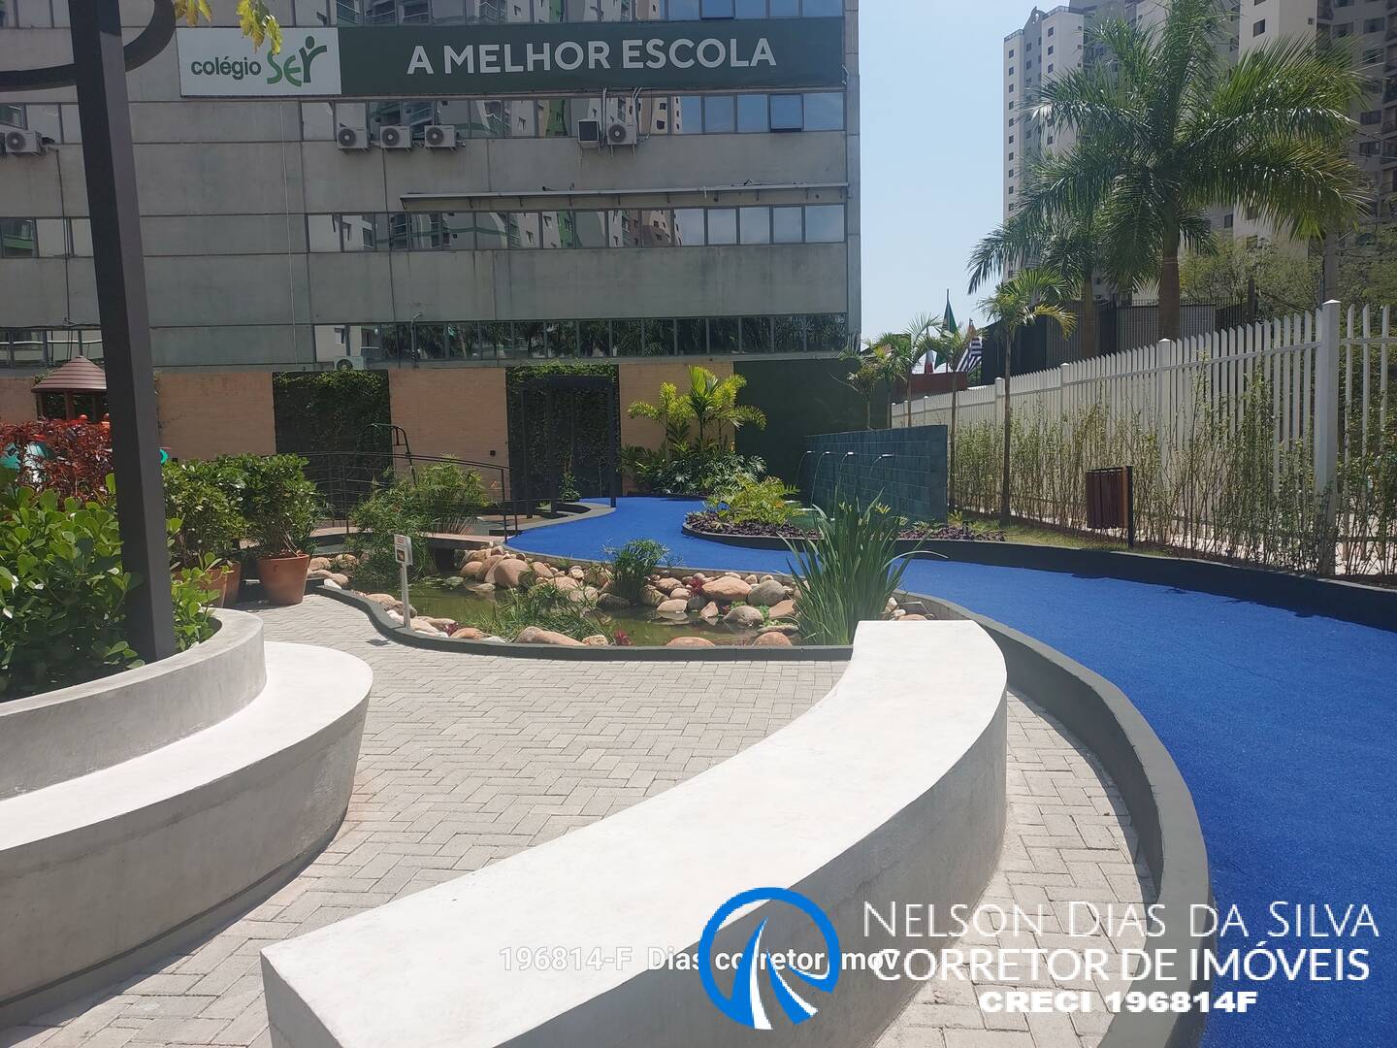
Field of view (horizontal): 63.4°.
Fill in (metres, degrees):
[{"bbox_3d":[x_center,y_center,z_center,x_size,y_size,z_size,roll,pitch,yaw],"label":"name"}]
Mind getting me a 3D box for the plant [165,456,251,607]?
[{"bbox_3d":[-4.016,0.128,9.150,0.720,1.290,0.720,-2,5,0],"label":"plant"}]

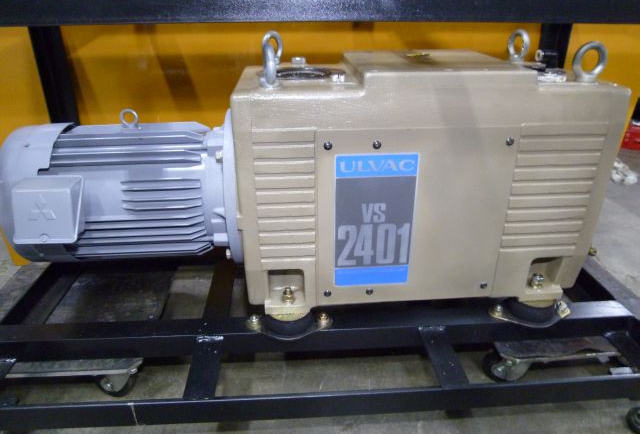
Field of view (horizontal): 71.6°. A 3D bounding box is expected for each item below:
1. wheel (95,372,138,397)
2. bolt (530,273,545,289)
[{"bbox_3d":[-0.390,0.310,0.854,0.070,0.070,0.027,-2,26,-3],"label":"wheel"},{"bbox_3d":[0.403,0.119,0.822,0.022,0.024,0.022,-2,26,-3],"label":"bolt"}]

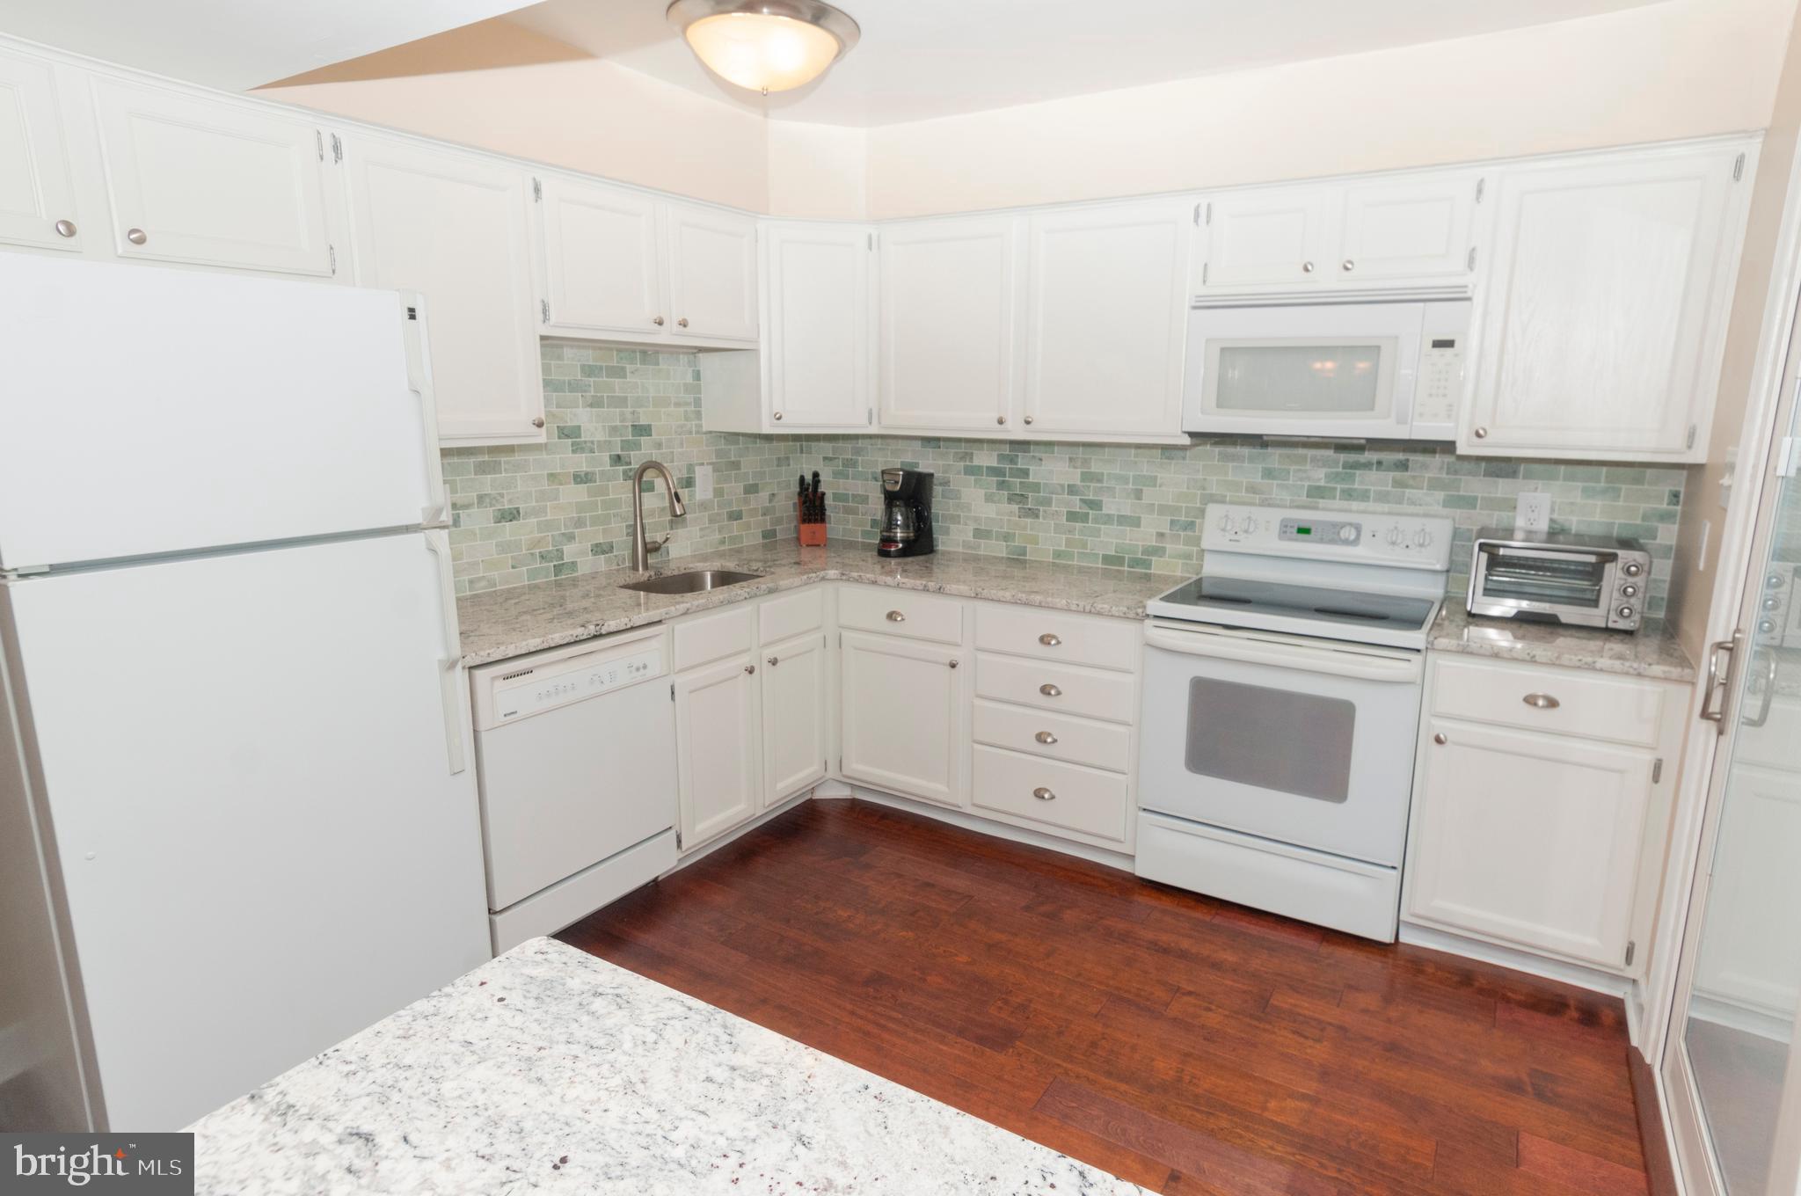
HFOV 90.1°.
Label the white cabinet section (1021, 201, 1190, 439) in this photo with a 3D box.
[{"bbox_3d":[0.741,-0.926,3.077,0.540,0.720,0.320,7,14,30],"label":"white cabinet section"}]

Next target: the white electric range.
[{"bbox_3d":[1.244,0.335,2.886,0.757,1.160,0.655,7,13,30],"label":"white electric range"}]

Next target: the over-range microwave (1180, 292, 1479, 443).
[{"bbox_3d":[1.308,-0.710,2.784,0.756,0.410,0.400,7,13,30],"label":"over-range microwave"}]

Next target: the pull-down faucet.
[{"bbox_3d":[-0.848,-0.300,3.250,0.249,0.403,0.117,9,15,34],"label":"pull-down faucet"}]

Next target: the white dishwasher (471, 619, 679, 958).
[{"bbox_3d":[-1.134,0.512,2.724,0.619,0.875,0.619,9,15,34],"label":"white dishwasher"}]

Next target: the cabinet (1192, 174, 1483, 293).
[{"bbox_3d":[1.325,-1.093,2.758,0.746,0.289,0.325,7,14,29],"label":"cabinet"}]

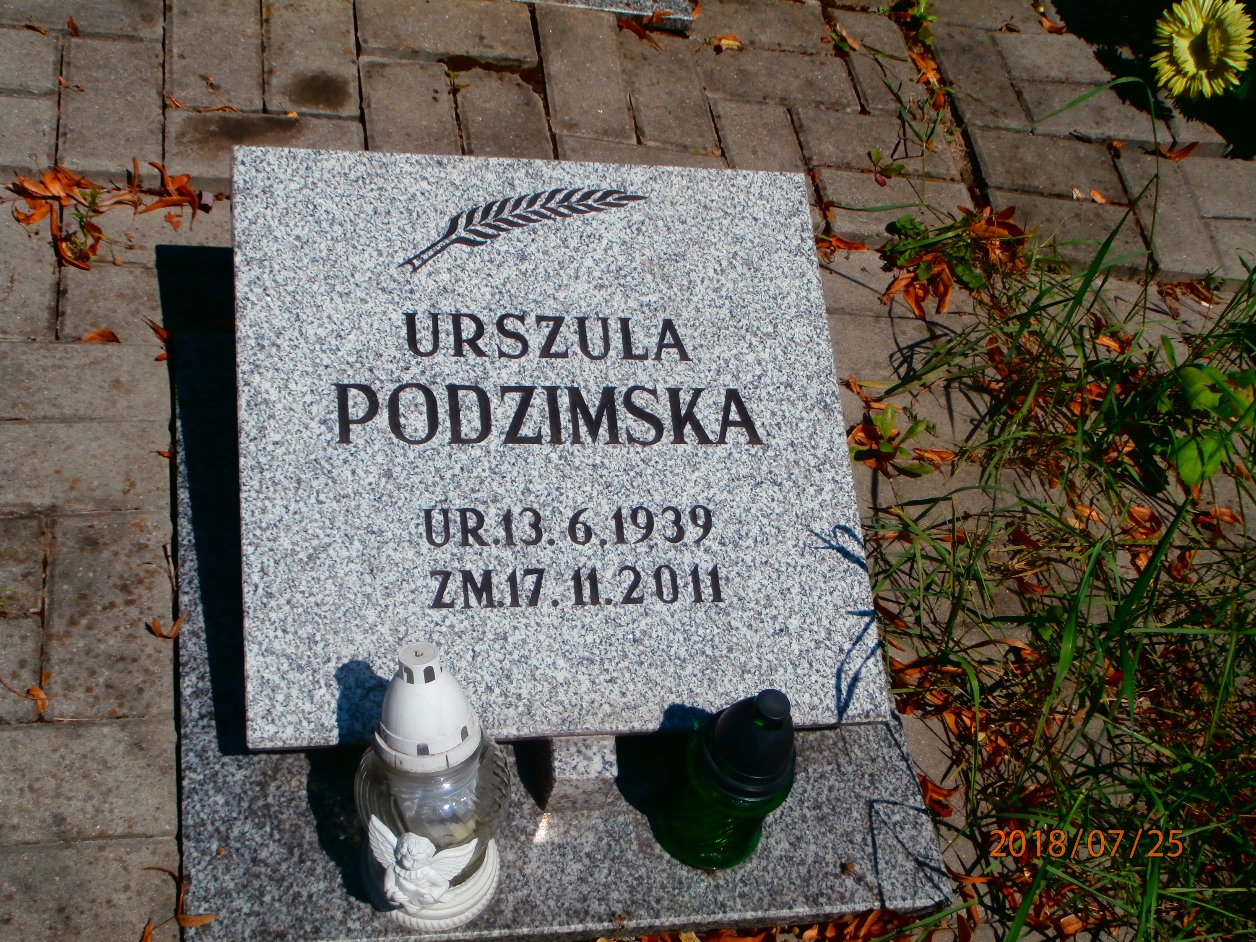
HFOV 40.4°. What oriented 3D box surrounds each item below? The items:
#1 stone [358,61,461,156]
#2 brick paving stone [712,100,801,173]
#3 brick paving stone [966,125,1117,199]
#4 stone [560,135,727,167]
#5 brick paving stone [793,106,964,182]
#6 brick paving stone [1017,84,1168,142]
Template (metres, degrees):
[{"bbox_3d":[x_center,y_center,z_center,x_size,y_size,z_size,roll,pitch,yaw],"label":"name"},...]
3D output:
[{"bbox_3d":[-0.237,-0.350,1.843,0.100,0.060,0.200,1,53,-17],"label":"stone"},{"bbox_3d":[0.150,-0.331,1.956,0.100,0.060,0.200,2,52,-18],"label":"brick paving stone"},{"bbox_3d":[0.515,-0.360,2.141,0.200,0.060,0.100,4,51,-16],"label":"brick paving stone"},{"bbox_3d":[0.014,-0.309,1.912,0.200,0.060,0.100,3,51,-16],"label":"stone"},{"bbox_3d":[0.289,-0.374,2.064,0.200,0.060,0.100,2,54,-19],"label":"brick paving stone"},{"bbox_3d":[0.595,-0.446,2.233,0.200,0.060,0.100,2,51,-17],"label":"brick paving stone"}]

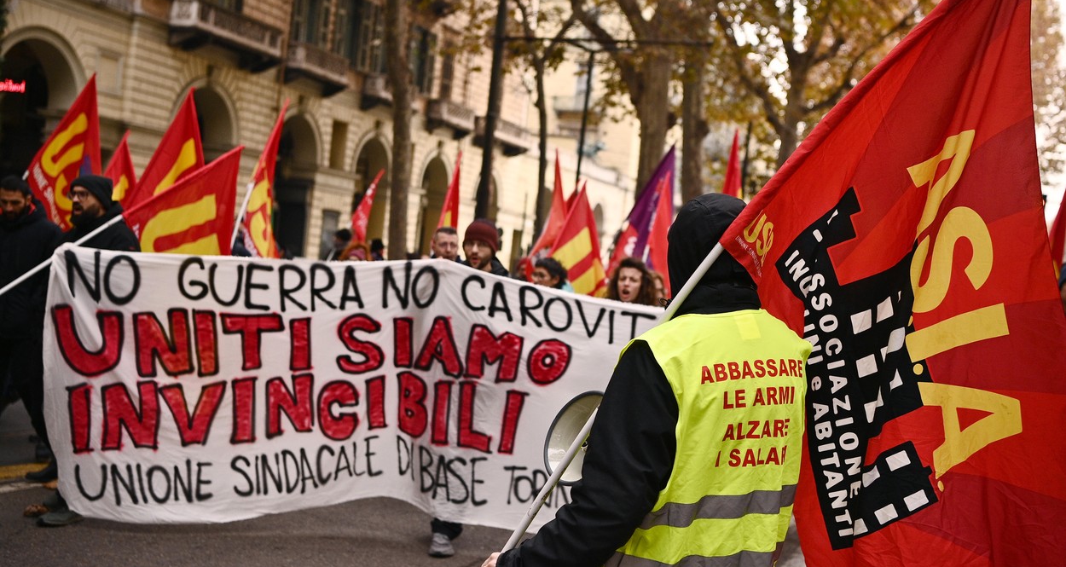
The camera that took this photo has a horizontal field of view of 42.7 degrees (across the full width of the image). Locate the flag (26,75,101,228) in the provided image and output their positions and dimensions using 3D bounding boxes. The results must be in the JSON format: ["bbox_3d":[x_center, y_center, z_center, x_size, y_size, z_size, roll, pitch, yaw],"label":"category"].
[{"bbox_3d":[-2.925,-0.777,8.500,0.480,1.030,0.330,4,1,-19],"label":"flag"}]

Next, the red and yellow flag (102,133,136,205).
[{"bbox_3d":[-2.922,-0.727,9.600,0.330,0.720,0.300,5,1,-17],"label":"red and yellow flag"}]

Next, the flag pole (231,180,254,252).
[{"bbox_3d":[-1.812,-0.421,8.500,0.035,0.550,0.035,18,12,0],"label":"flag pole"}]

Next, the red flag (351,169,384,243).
[{"bbox_3d":[-1.469,-0.620,12.000,0.320,0.780,0.300,5,1,-7],"label":"red flag"}]

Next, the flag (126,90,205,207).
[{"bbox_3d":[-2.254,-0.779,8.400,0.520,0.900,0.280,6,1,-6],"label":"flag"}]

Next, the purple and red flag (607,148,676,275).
[{"bbox_3d":[0.735,-0.449,9.200,0.500,0.950,0.300,6,1,6],"label":"purple and red flag"}]

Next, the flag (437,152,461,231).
[{"bbox_3d":[-0.582,-0.515,9.300,0.240,0.800,0.320,5,1,-4],"label":"flag"}]

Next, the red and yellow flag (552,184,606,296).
[{"bbox_3d":[0.271,-0.195,8.400,0.400,0.850,0.300,5,1,2],"label":"red and yellow flag"}]

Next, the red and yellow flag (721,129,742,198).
[{"bbox_3d":[1.768,-0.955,12.300,0.320,0.900,0.300,5,1,8],"label":"red and yellow flag"}]

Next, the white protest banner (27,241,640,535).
[{"bbox_3d":[-0.822,0.548,7.000,3.300,1.380,0.400,3,1,-5],"label":"white protest banner"}]

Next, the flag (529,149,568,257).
[{"bbox_3d":[0.093,-0.462,9.000,0.320,0.840,0.300,5,1,0],"label":"flag"}]

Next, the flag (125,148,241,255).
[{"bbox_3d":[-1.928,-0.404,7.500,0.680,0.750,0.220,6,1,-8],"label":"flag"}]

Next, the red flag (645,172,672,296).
[{"bbox_3d":[0.828,-0.301,8.900,0.260,0.860,0.160,5,1,11],"label":"red flag"}]

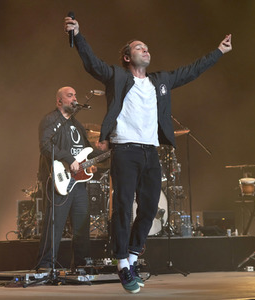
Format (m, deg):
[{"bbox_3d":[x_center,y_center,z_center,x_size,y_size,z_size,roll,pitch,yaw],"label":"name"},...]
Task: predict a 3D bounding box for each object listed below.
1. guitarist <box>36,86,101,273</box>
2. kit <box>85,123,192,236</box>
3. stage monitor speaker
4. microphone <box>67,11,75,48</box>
[{"bbox_3d":[-0.579,0.290,8.750,0.720,1.840,0.520,3,-6,-37],"label":"guitarist"},{"bbox_3d":[0.086,0.374,10.750,1.500,1.400,1.450,-1,-5,0],"label":"kit"},{"bbox_3d":[1.149,0.916,11.000,0.400,0.310,0.360,-2,-5,6],"label":"stage monitor speaker"},{"bbox_3d":[-0.403,-0.871,6.350,0.050,0.260,0.050,-2,-6,0],"label":"microphone"}]

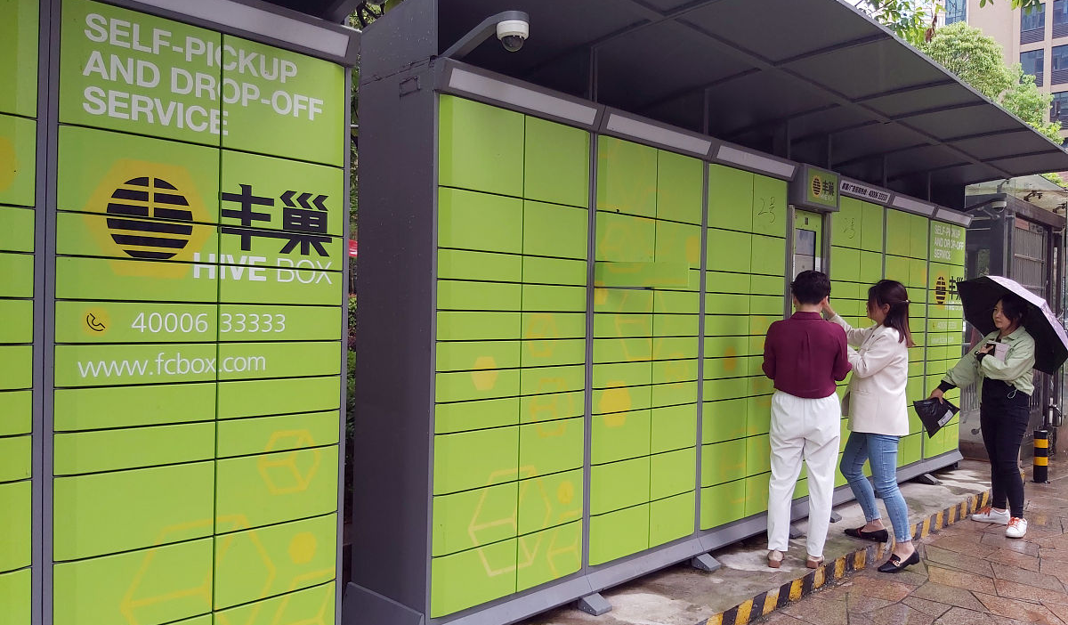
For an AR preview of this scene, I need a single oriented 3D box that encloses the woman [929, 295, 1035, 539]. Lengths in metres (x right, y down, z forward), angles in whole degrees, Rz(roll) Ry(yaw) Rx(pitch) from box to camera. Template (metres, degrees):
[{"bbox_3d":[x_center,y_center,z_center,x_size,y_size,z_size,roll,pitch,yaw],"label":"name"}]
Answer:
[{"bbox_3d":[3.112,0.690,5.570,0.550,1.610,0.600,1,0,-20],"label":"woman"}]

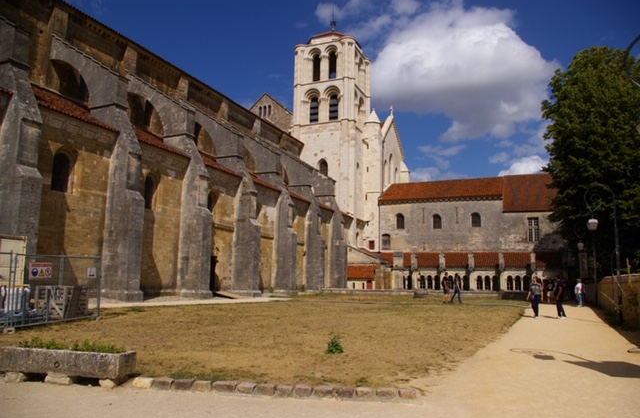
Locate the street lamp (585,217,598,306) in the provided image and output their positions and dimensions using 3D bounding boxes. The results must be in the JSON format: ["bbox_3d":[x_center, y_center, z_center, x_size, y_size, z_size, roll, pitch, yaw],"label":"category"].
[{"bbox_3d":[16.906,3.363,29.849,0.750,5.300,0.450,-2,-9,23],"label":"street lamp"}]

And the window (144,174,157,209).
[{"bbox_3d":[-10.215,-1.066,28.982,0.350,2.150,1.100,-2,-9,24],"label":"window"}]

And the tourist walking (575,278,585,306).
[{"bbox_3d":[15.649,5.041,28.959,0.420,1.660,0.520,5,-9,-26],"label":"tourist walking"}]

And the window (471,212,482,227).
[{"bbox_3d":[19.568,1.355,59.980,1.250,1.850,0.400,-2,-9,23],"label":"window"}]

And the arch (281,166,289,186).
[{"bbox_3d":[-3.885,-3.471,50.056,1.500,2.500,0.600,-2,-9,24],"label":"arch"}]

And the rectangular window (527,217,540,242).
[{"bbox_3d":[25.489,2.492,57.227,1.300,2.950,0.350,-2,-9,23],"label":"rectangular window"}]

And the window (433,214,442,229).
[{"bbox_3d":[15.048,1.612,61.421,1.150,1.900,0.350,-2,-9,24],"label":"window"}]

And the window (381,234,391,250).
[{"bbox_3d":[8.906,4.455,64.165,1.150,2.050,0.350,-2,-9,23],"label":"window"}]

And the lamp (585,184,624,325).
[{"bbox_3d":[10.759,1.685,18.254,1.100,5.200,0.420,-2,-9,24],"label":"lamp"}]

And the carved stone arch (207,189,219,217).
[{"bbox_3d":[-7.740,-0.204,34.389,0.350,2.150,1.150,-2,-9,24],"label":"carved stone arch"}]

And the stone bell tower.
[{"bbox_3d":[1.807,-7.959,67.031,9.200,37.000,8.900,-2,-9,23],"label":"stone bell tower"}]

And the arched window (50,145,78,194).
[{"bbox_3d":[-12.830,-1.902,24.051,0.420,2.270,1.380,-2,-9,23],"label":"arched window"}]

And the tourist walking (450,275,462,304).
[{"bbox_3d":[7.614,4.442,26.700,0.650,1.670,0.480,2,-8,-5],"label":"tourist walking"}]

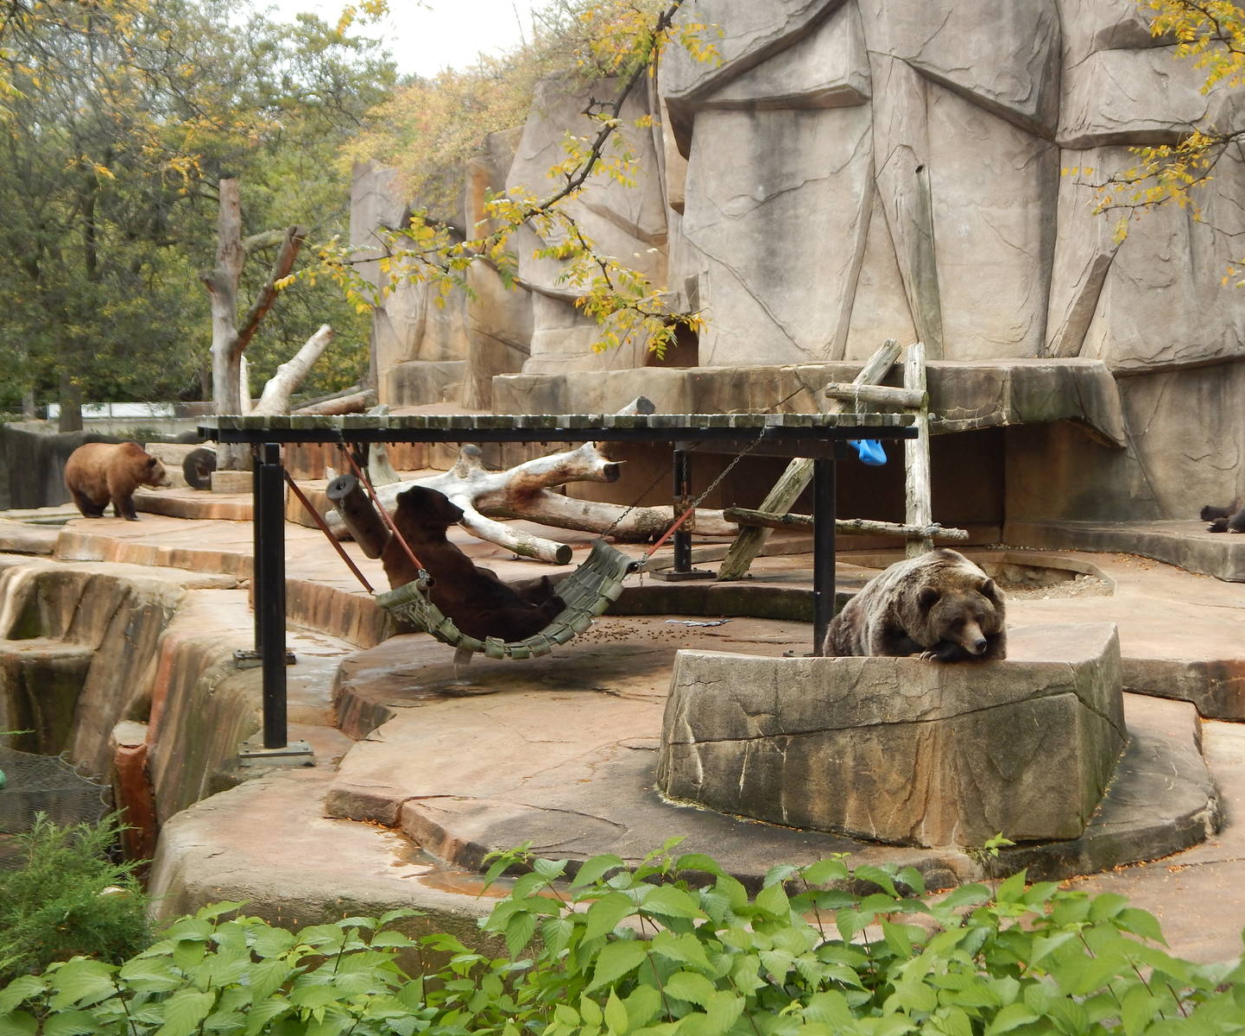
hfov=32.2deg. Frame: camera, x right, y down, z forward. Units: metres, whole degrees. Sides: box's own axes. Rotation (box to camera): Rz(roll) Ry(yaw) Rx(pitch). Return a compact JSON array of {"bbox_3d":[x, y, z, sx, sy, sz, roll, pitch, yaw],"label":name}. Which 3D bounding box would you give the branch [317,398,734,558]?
[{"bbox_3d":[-0.852,-0.312,18.600,3.500,1.400,1.900,0,3,-6],"label":"branch"}]

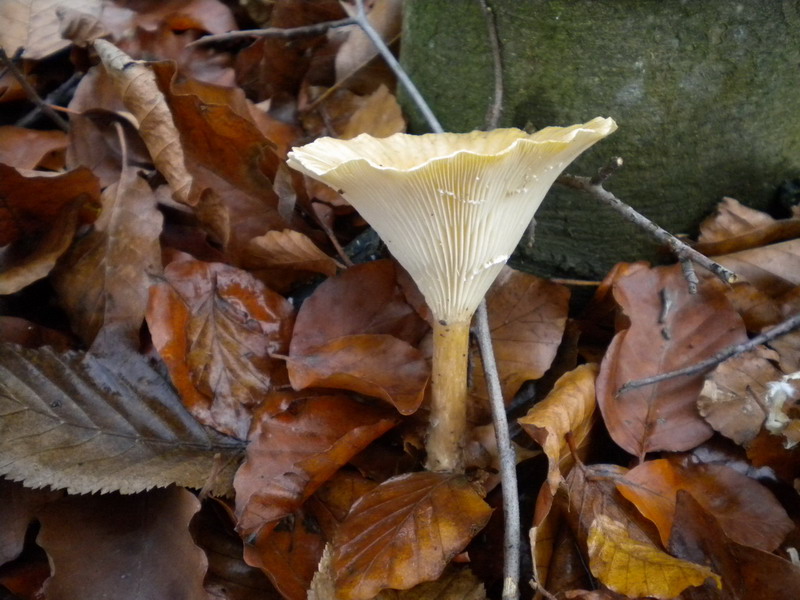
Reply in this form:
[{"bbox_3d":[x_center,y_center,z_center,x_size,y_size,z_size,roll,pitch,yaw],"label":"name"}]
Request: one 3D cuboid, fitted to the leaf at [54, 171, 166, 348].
[{"bbox_3d":[-0.119,-0.017,0.330,0.042,0.014,0.078,-6,60,3],"label":"leaf"}]

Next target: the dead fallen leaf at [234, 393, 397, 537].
[{"bbox_3d":[-0.028,0.055,0.268,0.036,0.015,0.055,34,66,30],"label":"dead fallen leaf"}]

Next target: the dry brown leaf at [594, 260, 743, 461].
[{"bbox_3d":[0.102,0.023,0.305,0.052,0.014,0.076,19,61,8],"label":"dry brown leaf"}]

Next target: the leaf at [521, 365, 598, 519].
[{"bbox_3d":[0.053,0.048,0.272,0.026,0.020,0.056,8,63,25],"label":"leaf"}]

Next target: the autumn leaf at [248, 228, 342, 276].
[{"bbox_3d":[-0.045,-0.020,0.345,0.040,0.014,0.024,24,35,27],"label":"autumn leaf"}]

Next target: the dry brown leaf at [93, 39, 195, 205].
[{"bbox_3d":[-0.115,-0.080,0.365,0.022,0.018,0.088,-23,59,-22],"label":"dry brown leaf"}]

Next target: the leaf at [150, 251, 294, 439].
[{"bbox_3d":[-0.067,0.018,0.303,0.050,0.015,0.072,-11,58,-11],"label":"leaf"}]

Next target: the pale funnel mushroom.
[{"bbox_3d":[0.017,0.002,0.262,0.101,0.113,0.096,3,19,0],"label":"pale funnel mushroom"}]

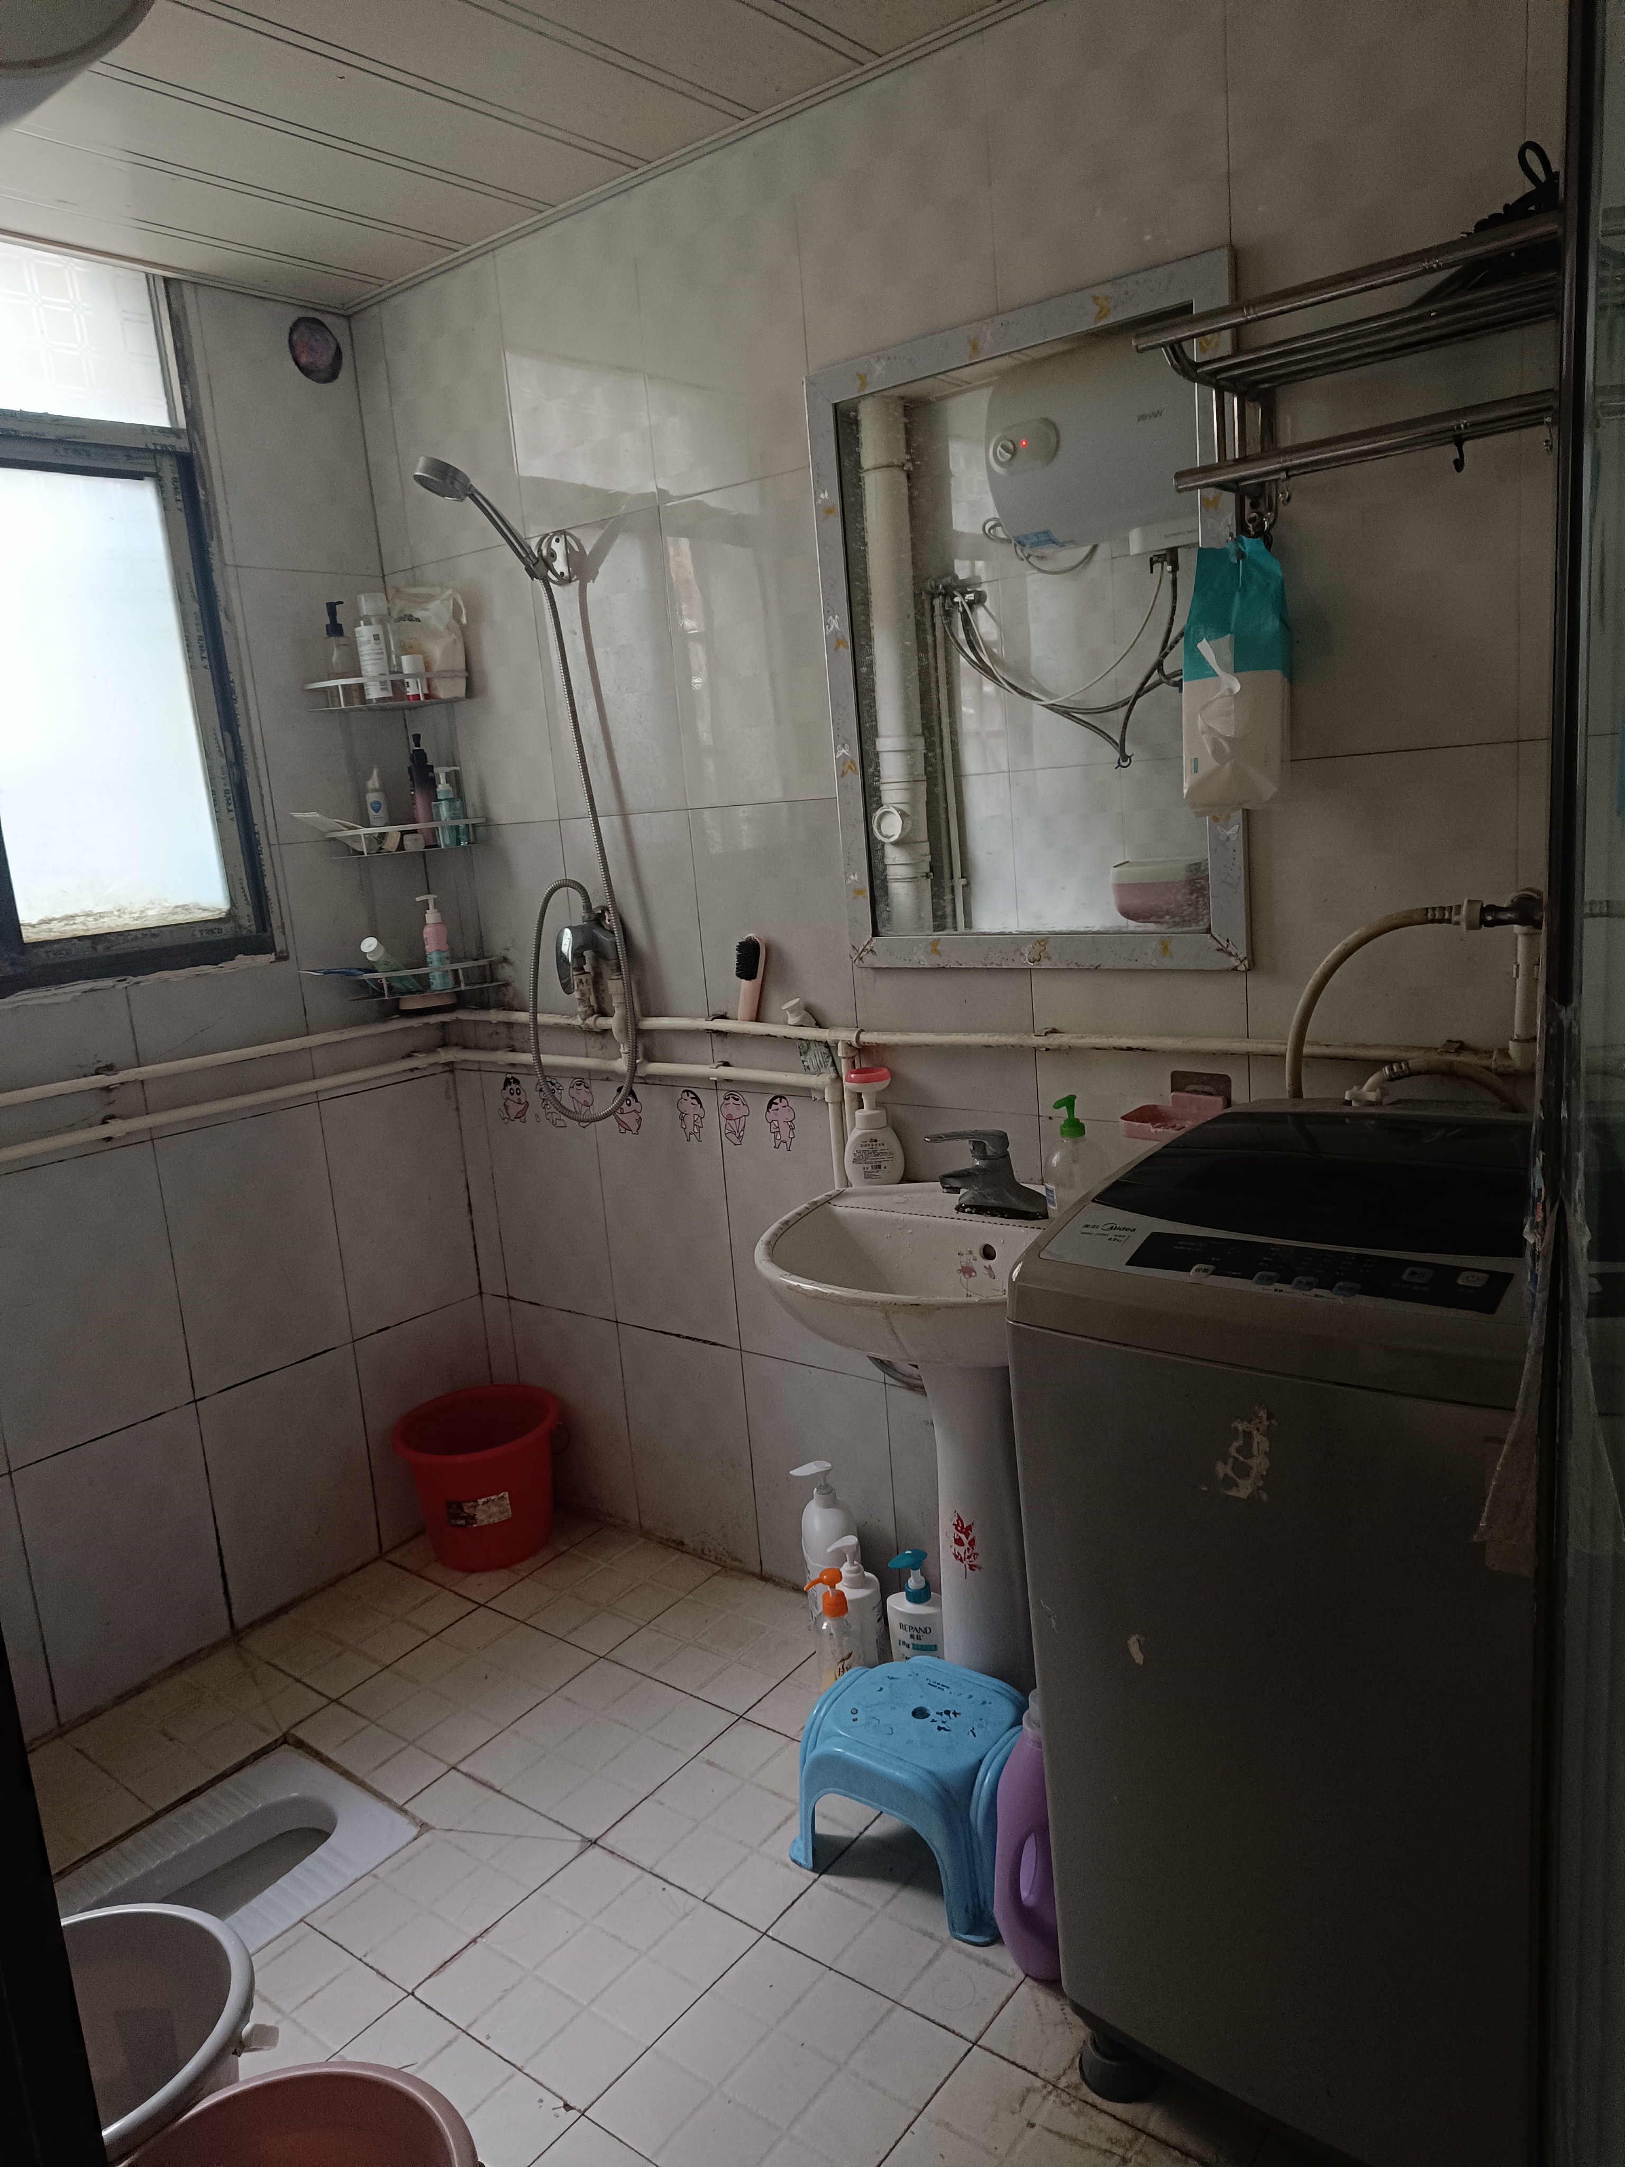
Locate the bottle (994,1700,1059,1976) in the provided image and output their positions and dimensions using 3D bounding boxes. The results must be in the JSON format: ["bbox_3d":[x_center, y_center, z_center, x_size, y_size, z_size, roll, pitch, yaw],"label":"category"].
[{"bbox_3d":[0.284,0.834,1.728,0.100,0.305,0.170,4,14,39],"label":"bottle"}]

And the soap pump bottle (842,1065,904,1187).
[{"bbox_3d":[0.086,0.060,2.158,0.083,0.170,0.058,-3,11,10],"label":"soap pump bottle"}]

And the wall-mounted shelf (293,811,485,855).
[{"bbox_3d":[-0.712,-0.438,2.683,0.270,0.047,0.175,-6,11,-5],"label":"wall-mounted shelf"}]

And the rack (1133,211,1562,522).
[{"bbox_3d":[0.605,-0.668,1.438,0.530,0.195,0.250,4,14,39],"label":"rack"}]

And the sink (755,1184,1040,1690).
[{"bbox_3d":[0.229,0.561,1.945,0.550,0.770,0.470,4,14,39],"label":"sink"}]

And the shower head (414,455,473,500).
[{"bbox_3d":[-0.562,-0.923,2.290,0.090,0.040,0.087,28,-3,-26],"label":"shower head"}]

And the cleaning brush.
[{"bbox_3d":[-0.094,-0.161,2.283,0.035,0.155,0.040,4,4,39],"label":"cleaning brush"}]

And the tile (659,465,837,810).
[{"bbox_3d":[-0.089,-0.637,2.196,0.300,0.446,0.012,4,14,39],"label":"tile"}]

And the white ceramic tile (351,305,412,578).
[{"bbox_3d":[-0.741,-1.114,2.607,0.082,0.438,0.012,4,14,39],"label":"white ceramic tile"}]

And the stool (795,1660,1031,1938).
[{"bbox_3d":[0.147,0.875,1.896,0.285,0.190,0.245,4,14,39],"label":"stool"}]

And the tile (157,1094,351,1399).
[{"bbox_3d":[-0.951,0.280,2.565,0.012,0.450,0.300,4,14,39],"label":"tile"}]

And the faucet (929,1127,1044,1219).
[{"bbox_3d":[0.211,0.122,1.967,0.130,0.144,0.190,4,14,39],"label":"faucet"}]

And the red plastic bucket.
[{"bbox_3d":[-0.606,0.737,2.779,0.305,0.245,0.305,-5,11,1],"label":"red plastic bucket"}]

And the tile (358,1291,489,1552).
[{"bbox_3d":[-0.724,0.637,2.860,0.012,0.413,0.295,4,14,38],"label":"tile"}]

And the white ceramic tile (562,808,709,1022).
[{"bbox_3d":[-0.285,-0.218,2.470,0.300,0.446,0.012,4,14,39],"label":"white ceramic tile"}]

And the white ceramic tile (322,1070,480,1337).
[{"bbox_3d":[-0.769,0.221,2.802,0.010,0.450,0.300,5,15,40],"label":"white ceramic tile"}]

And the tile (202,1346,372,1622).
[{"bbox_3d":[-0.923,0.707,2.665,0.010,0.419,0.298,5,15,40],"label":"tile"}]

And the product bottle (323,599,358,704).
[{"bbox_3d":[-0.801,-0.729,2.543,0.056,0.170,0.050,6,16,45],"label":"product bottle"}]

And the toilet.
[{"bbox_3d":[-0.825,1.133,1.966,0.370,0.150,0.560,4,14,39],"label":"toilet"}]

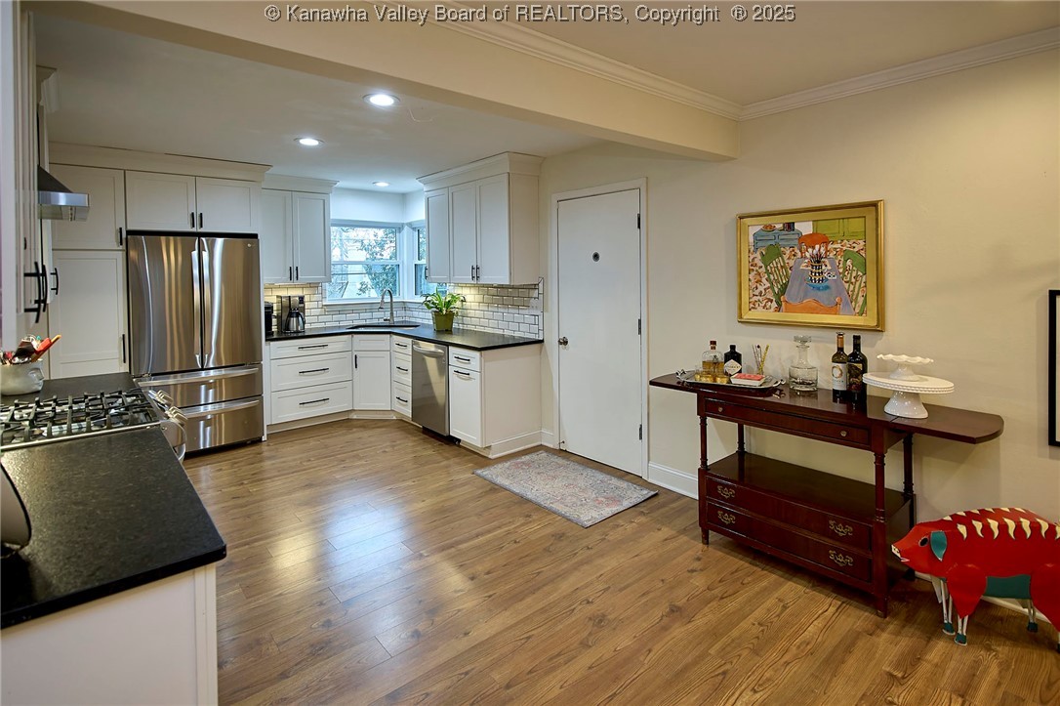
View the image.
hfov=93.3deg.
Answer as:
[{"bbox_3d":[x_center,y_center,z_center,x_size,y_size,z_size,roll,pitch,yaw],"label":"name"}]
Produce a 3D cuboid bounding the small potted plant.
[{"bbox_3d":[-0.872,-0.424,5.050,0.420,0.420,0.380,0,6,3],"label":"small potted plant"}]

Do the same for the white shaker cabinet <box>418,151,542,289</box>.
[{"bbox_3d":[-0.502,-1.155,4.602,0.391,1.024,1.453,-7,9,-40],"label":"white shaker cabinet"}]

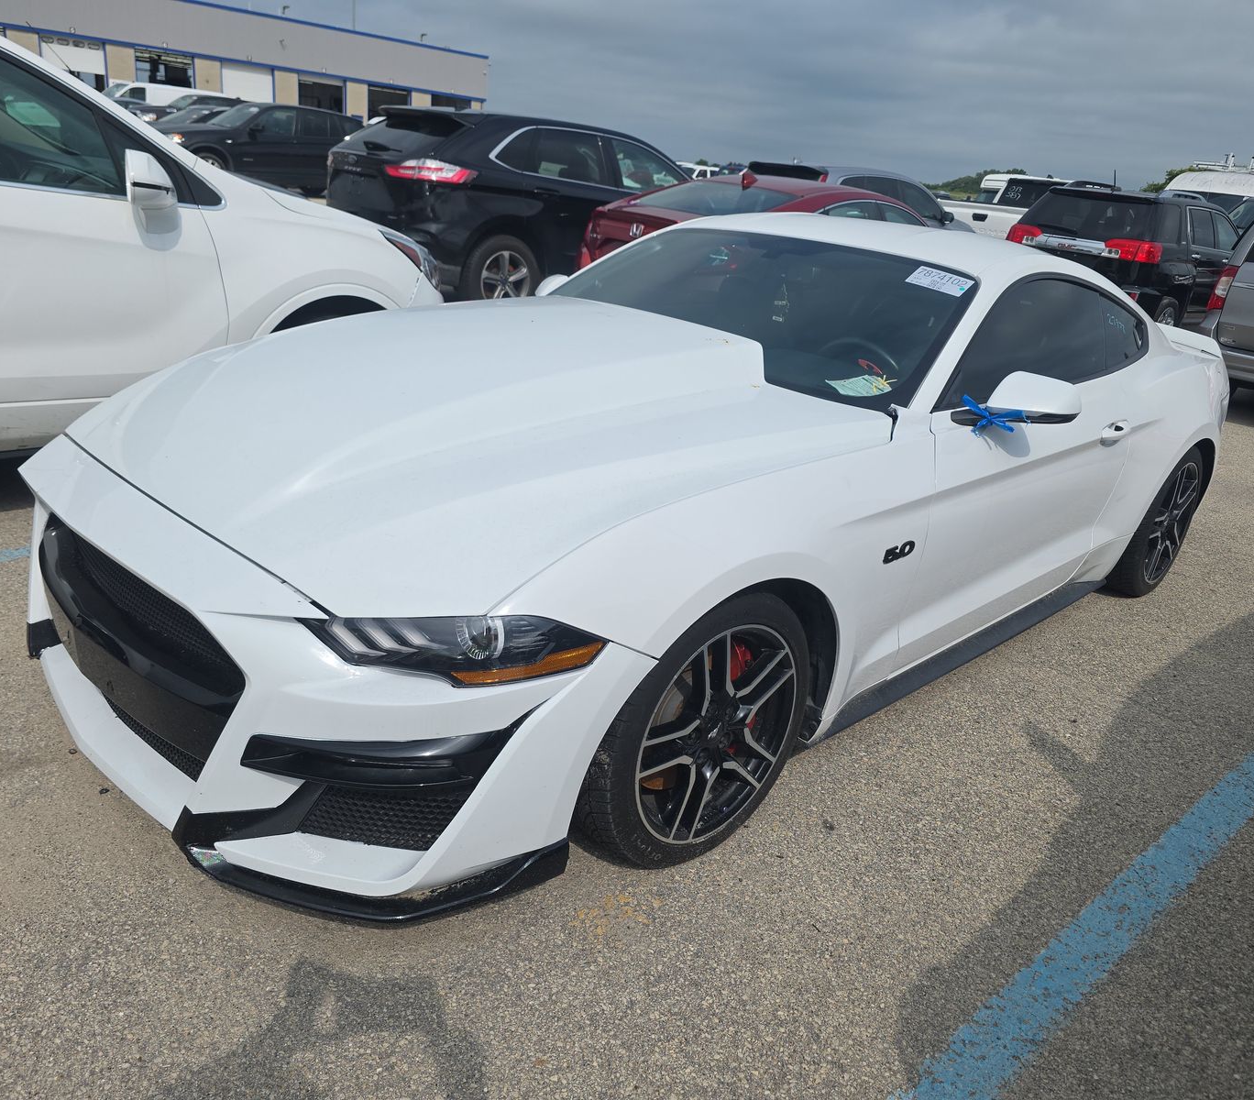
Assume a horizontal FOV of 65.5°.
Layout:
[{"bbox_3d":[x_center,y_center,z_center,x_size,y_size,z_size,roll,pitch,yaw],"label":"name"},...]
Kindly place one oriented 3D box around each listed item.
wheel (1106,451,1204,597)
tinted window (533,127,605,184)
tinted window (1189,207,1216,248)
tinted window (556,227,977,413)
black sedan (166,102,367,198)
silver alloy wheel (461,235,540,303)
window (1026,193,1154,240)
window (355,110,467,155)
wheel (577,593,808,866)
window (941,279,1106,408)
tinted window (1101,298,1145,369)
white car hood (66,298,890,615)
[{"bbox_3d":[2.074,-0.144,3.933,0.685,0.685,0.265,-14,28,-42],"label":"wheel"},{"bbox_3d":[-0.519,-3.504,8.663,0.840,0.410,0.100,-14,18,-42],"label":"tinted window"},{"bbox_3d":[6.671,-3.732,11.296,0.740,0.420,0.100,-13,17,-41],"label":"tinted window"},{"bbox_3d":[0.310,-0.734,3.024,1.400,0.137,0.867,25,53,40],"label":"tinted window"},{"bbox_3d":[-7.750,-8.520,20.550,4.680,1.670,1.890,-14,30,-42],"label":"black sedan"},{"bbox_3d":[-1.121,-2.378,8.556,0.750,0.750,0.250,-10,26,-35],"label":"silver alloy wheel"},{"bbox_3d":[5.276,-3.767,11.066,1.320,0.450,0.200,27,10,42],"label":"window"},{"bbox_3d":[-1.988,-3.552,8.401,0.580,0.130,1.350,-45,41,-13],"label":"window"},{"bbox_3d":[0.129,0.367,2.164,0.672,0.672,0.255,-15,29,-42],"label":"wheel"},{"bbox_3d":[1.218,-0.659,2.937,1.289,0.373,0.080,-15,0,-42],"label":"window"},{"bbox_3d":[1.747,-0.777,3.450,0.060,0.263,0.464,-16,0,42],"label":"tinted window"},{"bbox_3d":[-0.375,-0.386,2.457,1.560,0.247,1.520,-23,35,-39],"label":"white car hood"}]

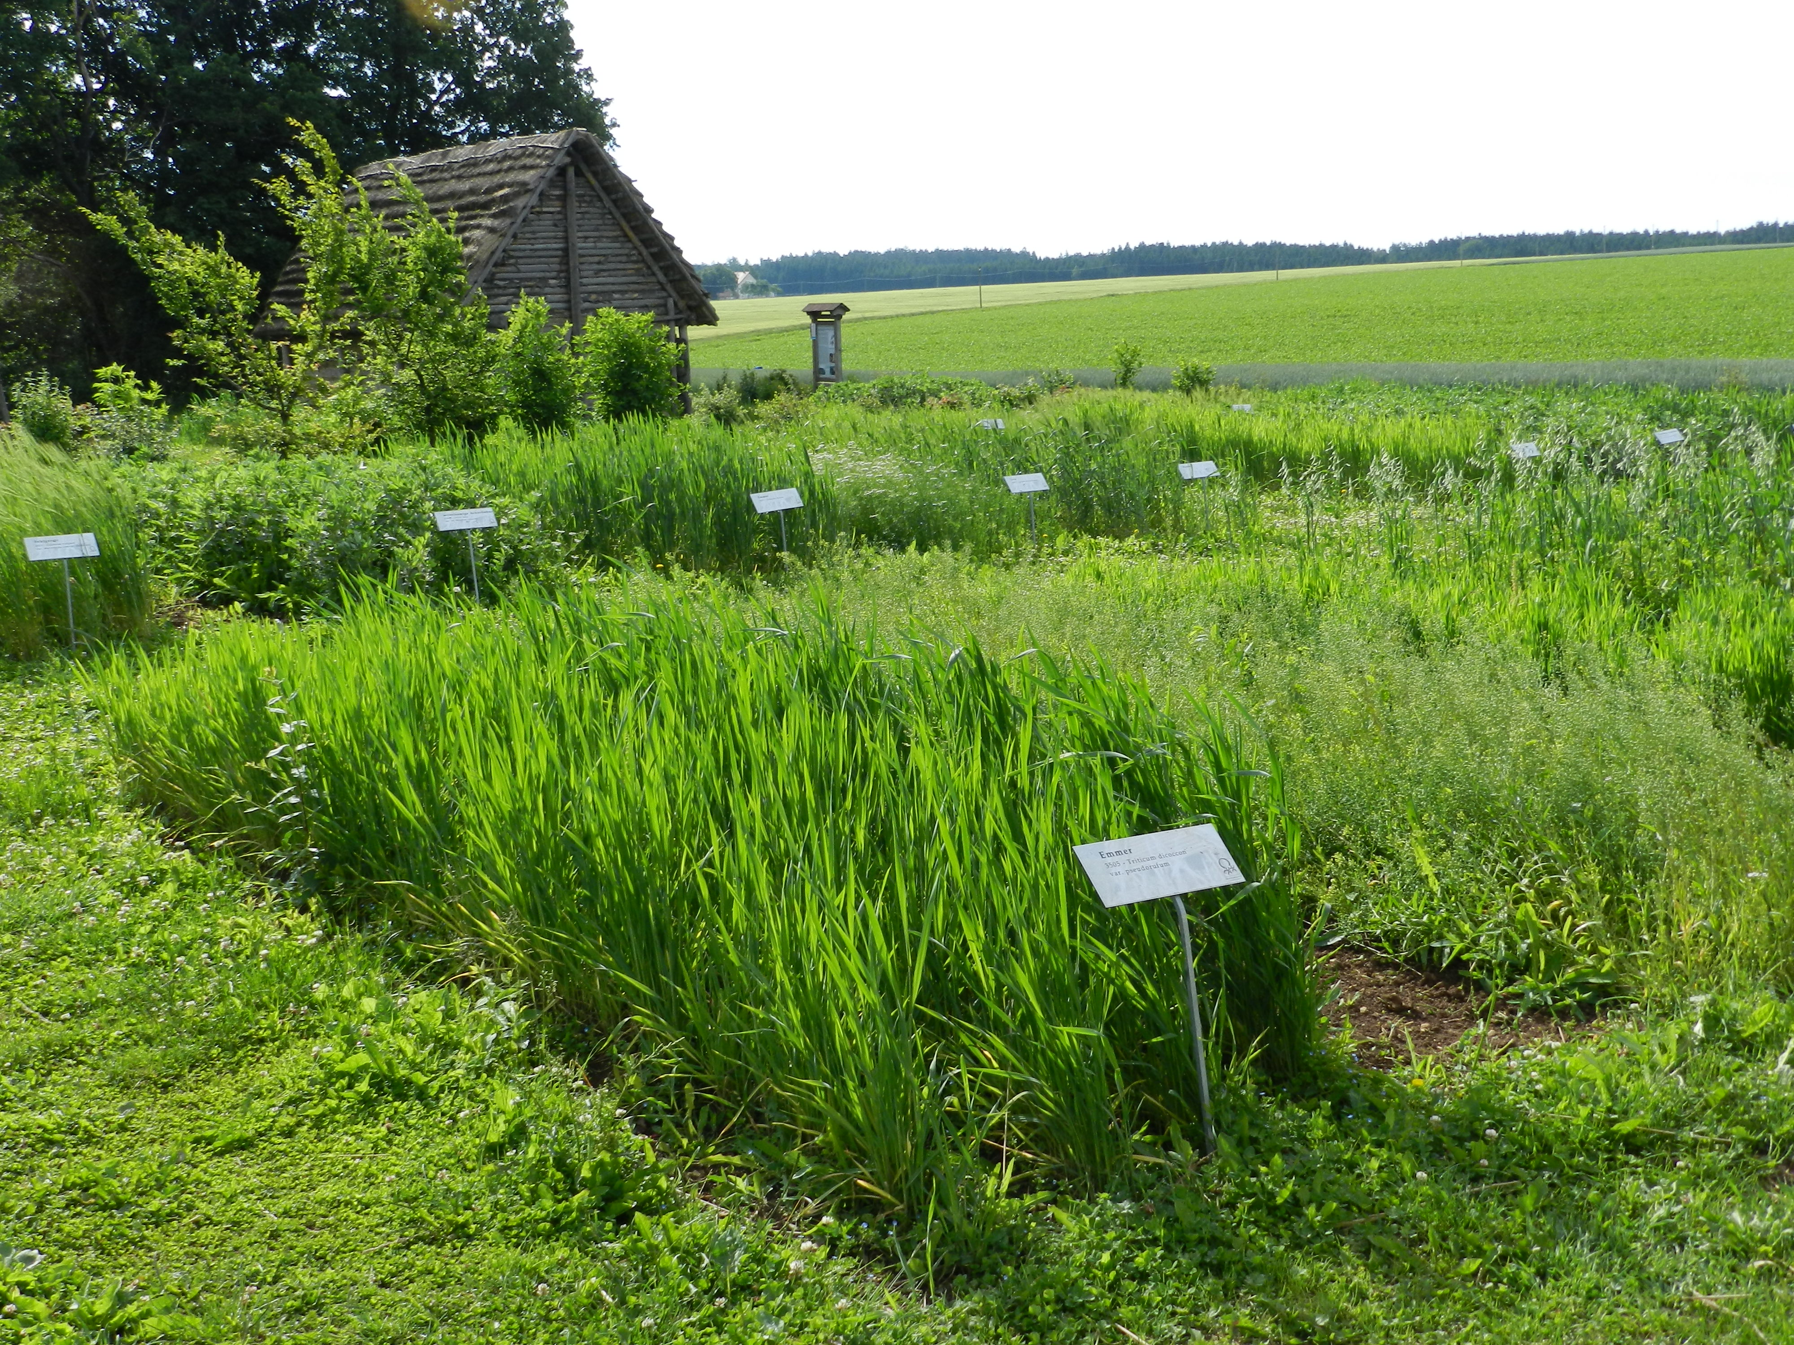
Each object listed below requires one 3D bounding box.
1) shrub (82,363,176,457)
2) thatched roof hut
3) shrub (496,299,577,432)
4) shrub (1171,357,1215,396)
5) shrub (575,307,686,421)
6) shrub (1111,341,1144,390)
[{"bbox_3d":[-8.672,-2.945,22.410,1.020,1.100,1.000,-6,12,-20],"label":"shrub"},{"bbox_3d":[-8.403,-7.561,38.601,5.350,5.220,9.270,-11,15,-37],"label":"thatched roof hut"},{"bbox_3d":[-5.326,-4.571,29.510,1.220,2.100,1.200,-4,12,-10],"label":"shrub"},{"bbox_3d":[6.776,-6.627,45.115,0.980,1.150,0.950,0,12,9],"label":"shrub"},{"bbox_3d":[-4.167,-4.733,30.995,1.680,1.950,1.600,-3,12,-7],"label":"shrub"},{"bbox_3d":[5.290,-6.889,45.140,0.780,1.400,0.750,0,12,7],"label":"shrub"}]

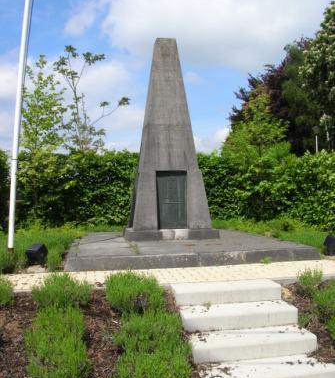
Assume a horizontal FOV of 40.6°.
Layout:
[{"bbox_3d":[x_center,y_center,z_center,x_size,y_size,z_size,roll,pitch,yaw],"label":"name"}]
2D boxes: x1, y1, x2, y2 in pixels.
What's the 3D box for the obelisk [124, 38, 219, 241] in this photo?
[{"bbox_3d":[-0.010,-1.030,9.300,1.760,4.030,1.580,-1,0,-7],"label":"obelisk"}]

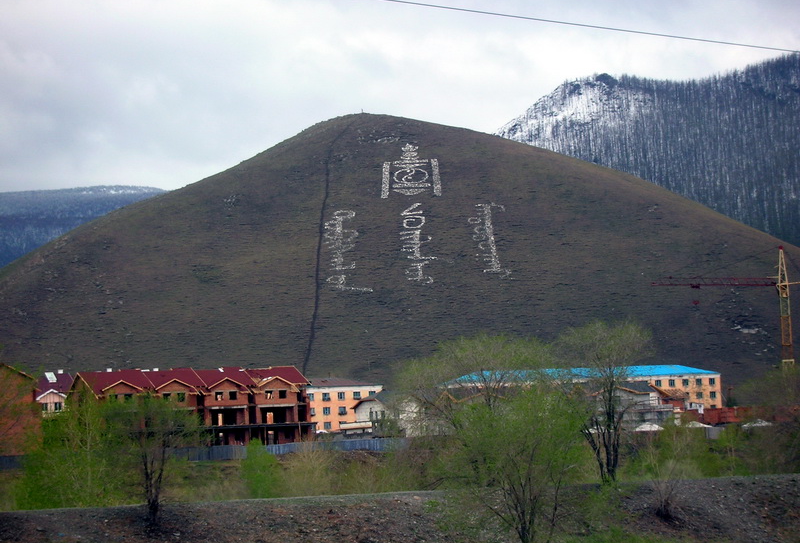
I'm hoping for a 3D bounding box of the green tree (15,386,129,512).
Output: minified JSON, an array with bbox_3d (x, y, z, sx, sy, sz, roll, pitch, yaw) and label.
[{"bbox_3d":[-16.175,8.666,116.000,5.400,6.200,5.000,-3,-3,0],"label":"green tree"}]

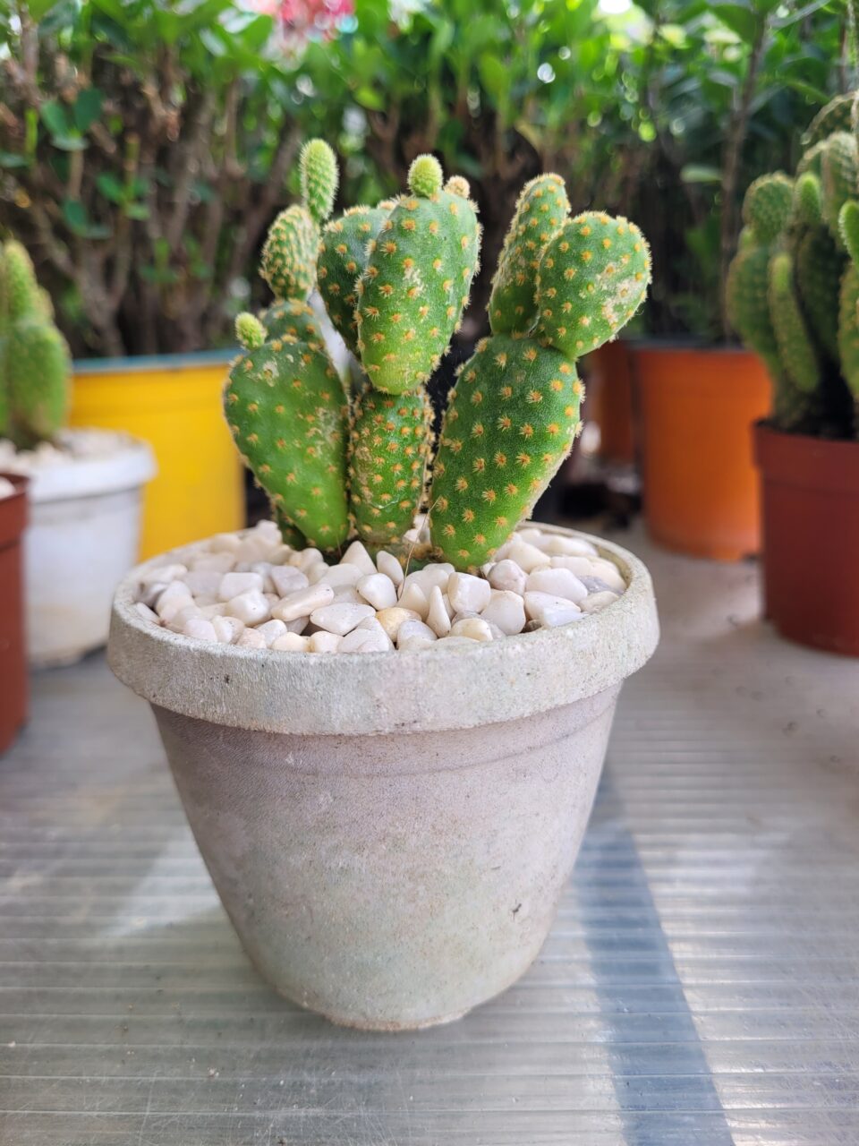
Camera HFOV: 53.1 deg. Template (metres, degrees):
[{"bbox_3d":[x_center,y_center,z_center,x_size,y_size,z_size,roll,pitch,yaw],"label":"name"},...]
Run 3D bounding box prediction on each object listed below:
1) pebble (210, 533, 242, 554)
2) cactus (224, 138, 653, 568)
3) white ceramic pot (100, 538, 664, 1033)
[{"bbox_3d":[-0.056,-0.007,0.236,0.009,0.006,0.008,-1,16,0],"label":"pebble"},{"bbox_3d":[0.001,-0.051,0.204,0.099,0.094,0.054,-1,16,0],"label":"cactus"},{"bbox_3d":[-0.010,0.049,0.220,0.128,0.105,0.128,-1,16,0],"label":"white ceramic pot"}]

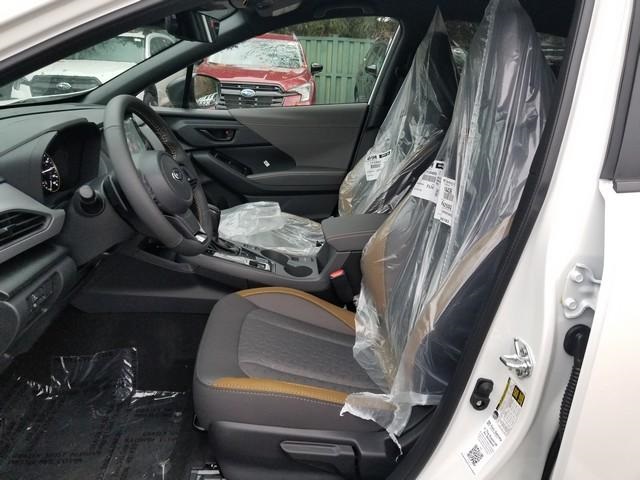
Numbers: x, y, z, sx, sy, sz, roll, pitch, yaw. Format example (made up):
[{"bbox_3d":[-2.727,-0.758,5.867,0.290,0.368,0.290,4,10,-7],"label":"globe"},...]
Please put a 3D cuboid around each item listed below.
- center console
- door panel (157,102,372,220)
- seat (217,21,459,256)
[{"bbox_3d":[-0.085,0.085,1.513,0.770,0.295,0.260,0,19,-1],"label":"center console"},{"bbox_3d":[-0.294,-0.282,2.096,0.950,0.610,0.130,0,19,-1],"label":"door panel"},{"bbox_3d":[0.040,-0.241,1.782,0.830,1.010,0.520,0,19,-1],"label":"seat"}]

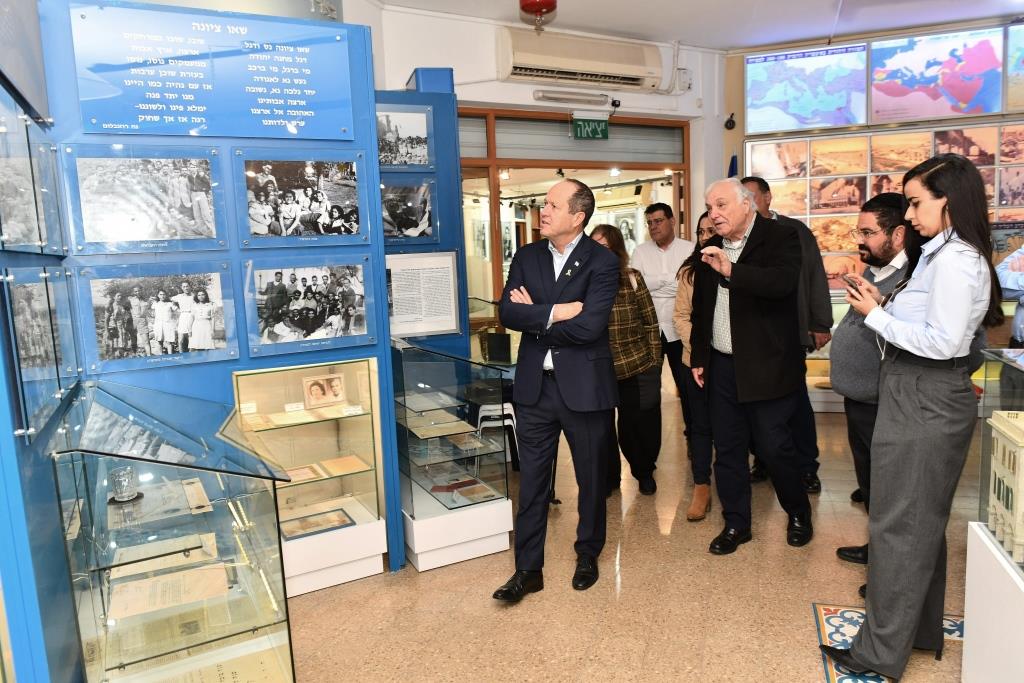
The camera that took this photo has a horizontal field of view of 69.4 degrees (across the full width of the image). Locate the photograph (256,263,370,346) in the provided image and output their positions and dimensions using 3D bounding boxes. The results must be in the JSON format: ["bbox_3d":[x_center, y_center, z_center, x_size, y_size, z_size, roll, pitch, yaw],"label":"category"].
[{"bbox_3d":[-0.846,-0.160,3.152,0.453,0.304,0.015,-7,9,-29],"label":"photograph"}]

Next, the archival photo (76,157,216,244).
[{"bbox_3d":[-1.385,-0.541,2.823,0.455,0.303,0.010,-6,8,-25],"label":"archival photo"}]

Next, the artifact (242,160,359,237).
[{"bbox_3d":[-0.866,-0.595,3.092,0.458,0.306,0.015,-7,9,-29],"label":"artifact"}]

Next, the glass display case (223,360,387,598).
[{"bbox_3d":[-0.929,0.579,3.379,0.610,1.004,0.440,-6,8,-25],"label":"glass display case"}]

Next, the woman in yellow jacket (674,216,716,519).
[{"bbox_3d":[1.076,0.122,3.990,0.470,1.615,0.340,1,9,27],"label":"woman in yellow jacket"}]

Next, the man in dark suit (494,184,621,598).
[{"bbox_3d":[0.170,0.202,3.096,0.530,1.735,0.400,3,9,36],"label":"man in dark suit"}]

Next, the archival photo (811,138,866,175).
[{"bbox_3d":[2.576,-1.465,5.837,0.414,0.302,0.020,0,8,19],"label":"archival photo"}]

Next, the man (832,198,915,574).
[{"bbox_3d":[1.626,0.169,3.253,0.440,1.640,0.540,-3,8,-2],"label":"man"}]

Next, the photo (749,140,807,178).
[{"bbox_3d":[2.161,-1.472,5.977,0.436,0.294,0.020,0,8,19],"label":"photo"}]

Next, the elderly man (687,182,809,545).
[{"bbox_3d":[1.150,0.117,3.467,0.480,1.725,0.540,-9,10,-40],"label":"elderly man"}]

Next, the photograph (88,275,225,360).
[{"bbox_3d":[-1.366,-0.099,2.882,0.457,0.304,0.010,-6,8,-25],"label":"photograph"}]

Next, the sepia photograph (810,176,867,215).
[{"bbox_3d":[2.593,-1.164,5.877,0.412,0.287,0.020,0,8,19],"label":"sepia photograph"}]

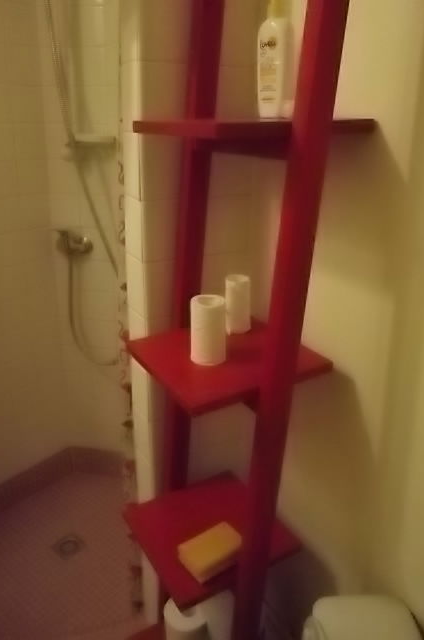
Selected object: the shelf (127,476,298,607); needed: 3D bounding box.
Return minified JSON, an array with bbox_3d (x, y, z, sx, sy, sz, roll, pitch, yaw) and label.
[{"bbox_3d":[-0.006,0.403,0.958,0.248,0.016,0.245,-12,24,-27],"label":"shelf"}]

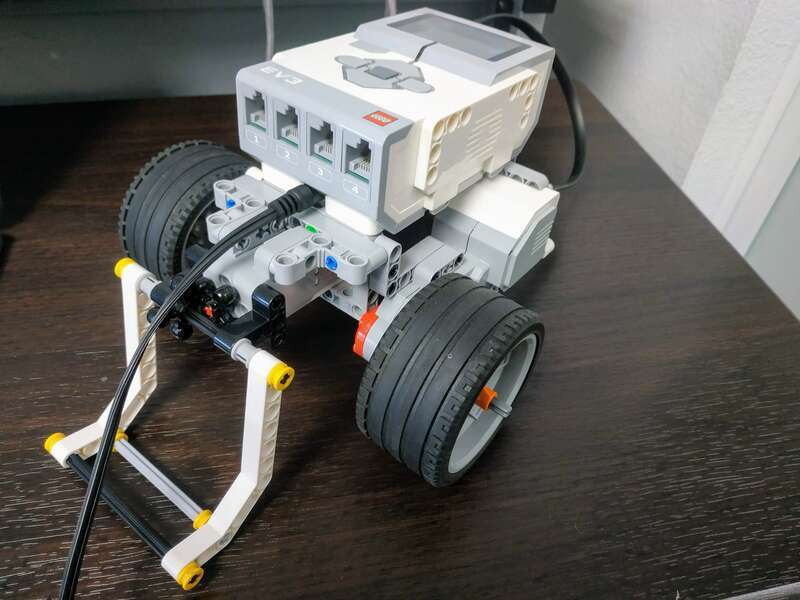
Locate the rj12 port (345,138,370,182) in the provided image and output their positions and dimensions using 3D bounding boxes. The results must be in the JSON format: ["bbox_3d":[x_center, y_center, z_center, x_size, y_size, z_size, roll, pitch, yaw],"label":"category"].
[{"bbox_3d":[-0.010,-0.044,0.170,0.010,0.012,0.010,30,46,24],"label":"rj12 port"}]

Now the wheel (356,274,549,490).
[{"bbox_3d":[0.020,0.028,0.199,0.036,0.069,0.069,30,51,25],"label":"wheel"}]

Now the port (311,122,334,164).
[{"bbox_3d":[-0.022,-0.051,0.176,0.010,0.012,0.010,30,46,24],"label":"port"}]

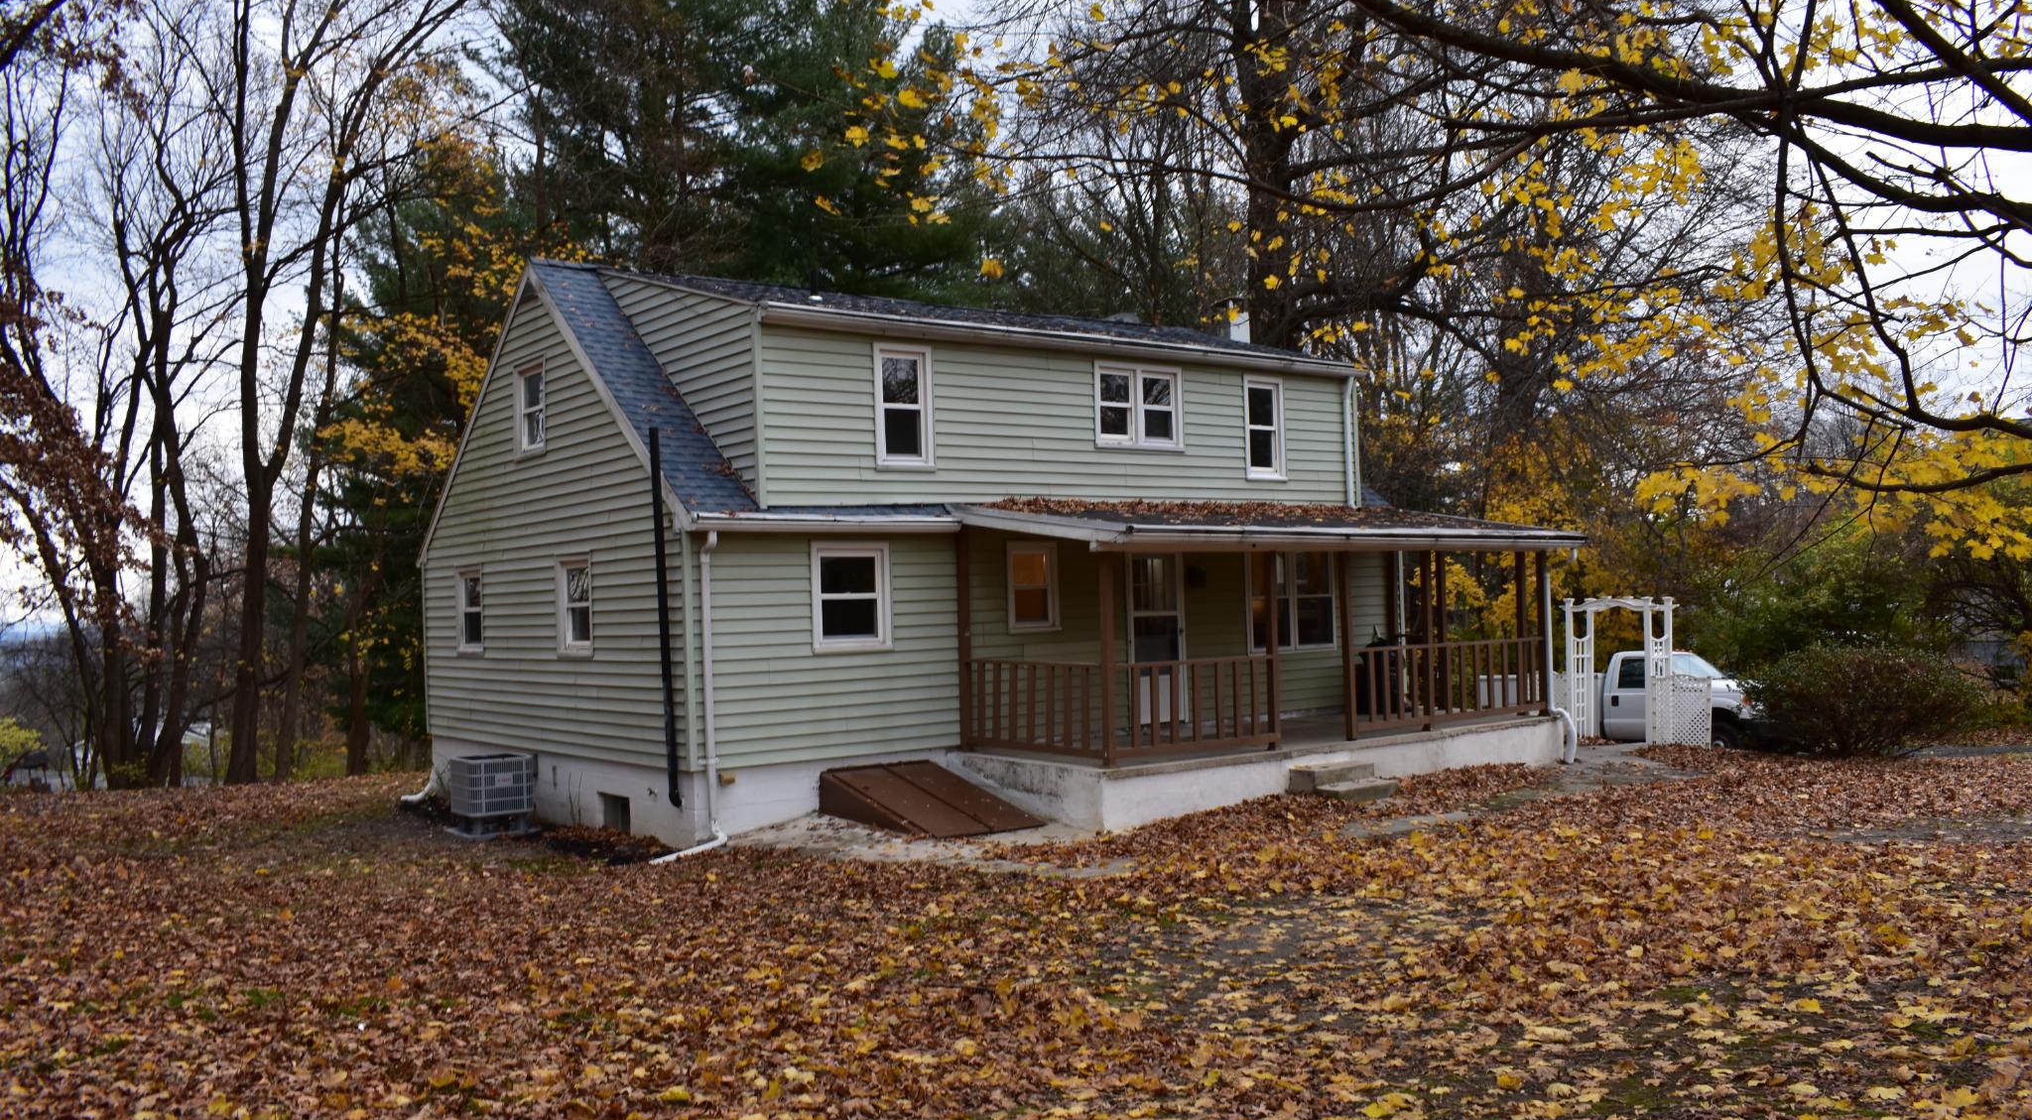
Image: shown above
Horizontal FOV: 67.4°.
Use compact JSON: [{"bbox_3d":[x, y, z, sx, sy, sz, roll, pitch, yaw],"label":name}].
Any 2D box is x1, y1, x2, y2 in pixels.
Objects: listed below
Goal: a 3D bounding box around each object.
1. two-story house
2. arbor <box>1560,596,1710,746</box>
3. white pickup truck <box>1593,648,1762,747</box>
[{"bbox_3d":[-0.353,-0.357,19.322,10.900,6.180,10.100,-1,-2,-39],"label":"two-story house"},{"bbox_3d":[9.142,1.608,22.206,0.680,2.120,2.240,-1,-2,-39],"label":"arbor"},{"bbox_3d":[11.651,2.738,28.791,2.050,2.000,5.850,-1,-2,-42],"label":"white pickup truck"}]

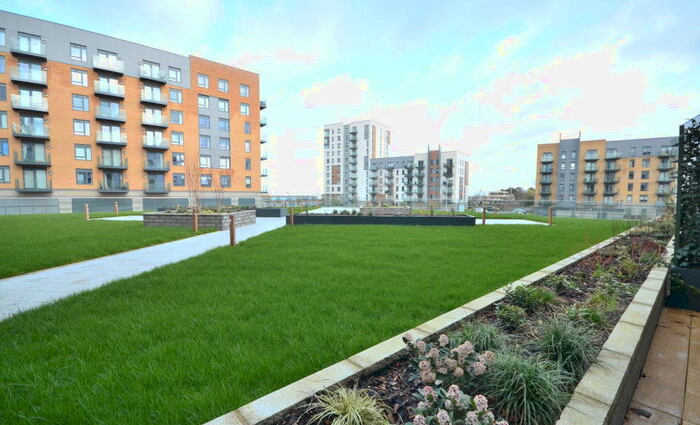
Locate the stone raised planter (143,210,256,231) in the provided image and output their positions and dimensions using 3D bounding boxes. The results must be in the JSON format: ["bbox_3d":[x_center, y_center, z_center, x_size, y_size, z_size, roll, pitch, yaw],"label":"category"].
[{"bbox_3d":[-6.850,0.344,13.900,3.460,0.700,3.480,0,2,4],"label":"stone raised planter"}]

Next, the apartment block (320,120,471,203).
[{"bbox_3d":[17.000,-18.200,115.700,54.000,33.600,21.000,1,3,32],"label":"apartment block"}]

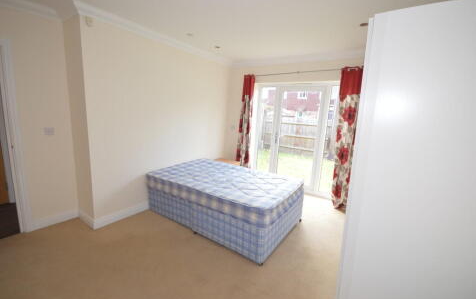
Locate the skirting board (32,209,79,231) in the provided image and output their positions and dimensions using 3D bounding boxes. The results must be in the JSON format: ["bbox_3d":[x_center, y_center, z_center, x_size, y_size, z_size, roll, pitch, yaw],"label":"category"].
[{"bbox_3d":[-2.276,0.888,2.492,0.020,0.125,0.450,9,12,37],"label":"skirting board"}]

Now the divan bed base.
[{"bbox_3d":[-0.214,0.772,2.852,1.866,0.405,1.130,9,11,34],"label":"divan bed base"}]

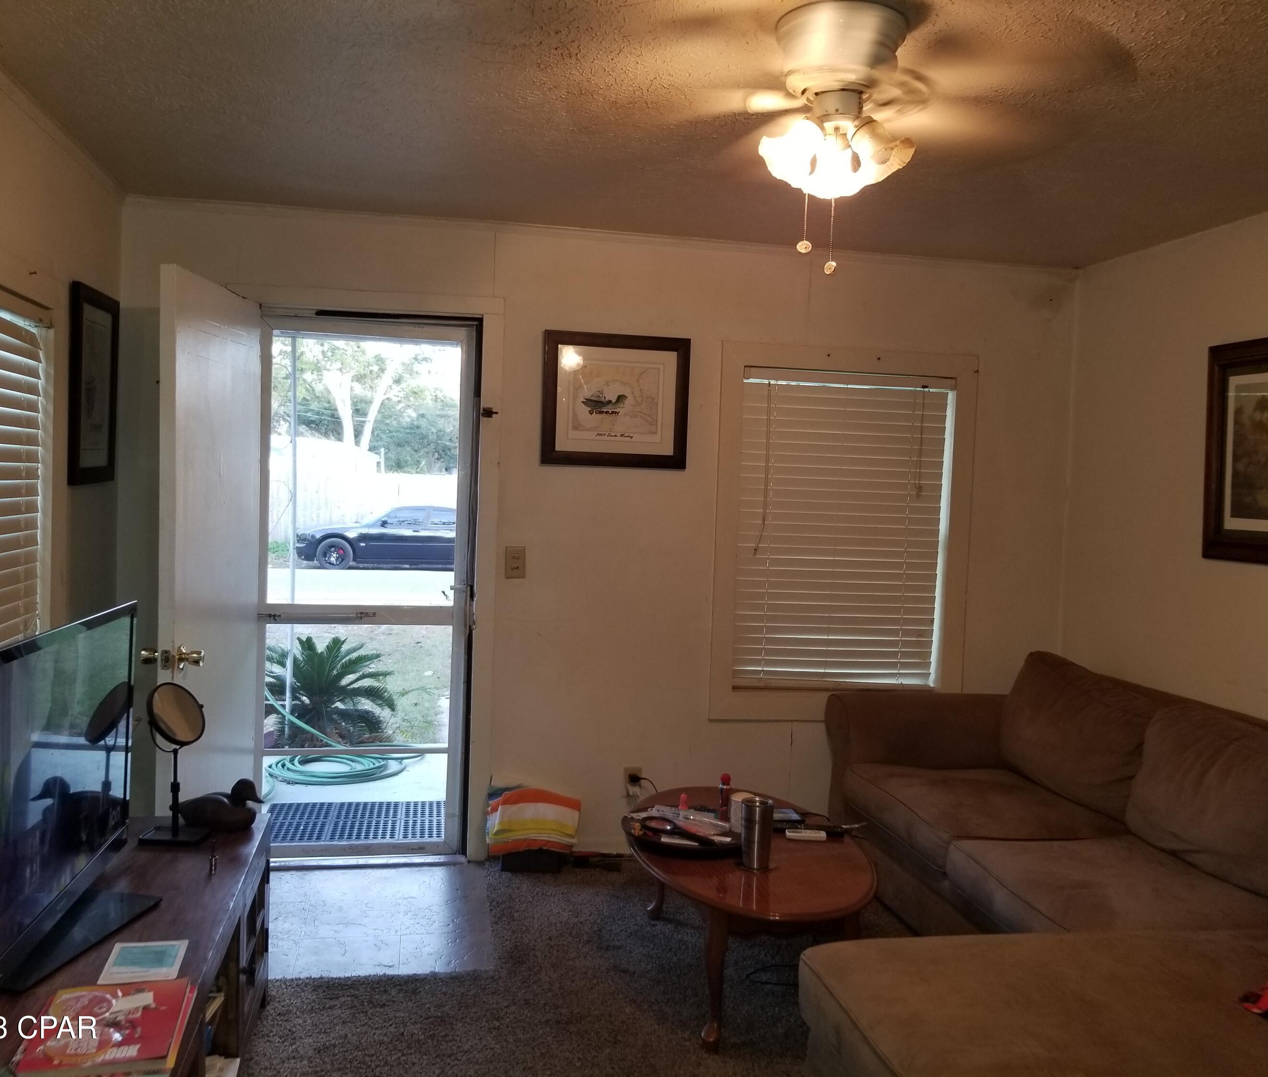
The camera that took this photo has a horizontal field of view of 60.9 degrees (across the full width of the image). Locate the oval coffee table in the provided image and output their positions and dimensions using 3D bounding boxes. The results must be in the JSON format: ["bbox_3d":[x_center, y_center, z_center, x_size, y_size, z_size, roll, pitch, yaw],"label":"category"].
[{"bbox_3d":[0.308,1.071,3.102,0.655,0.410,1.120,1,3,-8],"label":"oval coffee table"}]

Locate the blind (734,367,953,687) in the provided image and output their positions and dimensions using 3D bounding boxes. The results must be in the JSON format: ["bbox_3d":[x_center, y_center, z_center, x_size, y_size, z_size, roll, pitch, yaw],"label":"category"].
[{"bbox_3d":[0.846,-0.027,4.338,0.890,1.260,0.050,1,3,-12],"label":"blind"}]

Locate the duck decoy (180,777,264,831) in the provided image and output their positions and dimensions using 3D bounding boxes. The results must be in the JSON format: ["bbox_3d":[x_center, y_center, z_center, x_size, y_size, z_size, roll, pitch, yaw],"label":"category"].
[{"bbox_3d":[-1.071,0.679,2.770,0.245,0.122,0.100,1,3,-16],"label":"duck decoy"}]

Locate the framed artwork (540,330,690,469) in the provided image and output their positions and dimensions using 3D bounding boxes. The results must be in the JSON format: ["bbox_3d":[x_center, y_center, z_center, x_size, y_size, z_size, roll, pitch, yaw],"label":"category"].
[{"bbox_3d":[-0.064,-0.518,4.069,0.556,0.495,0.030,1,3,-12],"label":"framed artwork"}]

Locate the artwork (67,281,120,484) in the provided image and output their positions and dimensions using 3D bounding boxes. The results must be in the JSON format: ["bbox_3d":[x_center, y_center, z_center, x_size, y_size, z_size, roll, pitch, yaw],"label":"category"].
[{"bbox_3d":[-1.669,-0.461,3.330,0.030,0.580,0.485,1,3,-12],"label":"artwork"}]

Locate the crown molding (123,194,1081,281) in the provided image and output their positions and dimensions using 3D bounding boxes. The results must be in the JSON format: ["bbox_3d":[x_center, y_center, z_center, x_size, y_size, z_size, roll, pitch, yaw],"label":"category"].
[{"bbox_3d":[0.054,-1.120,4.063,3.660,0.050,0.035,1,3,-12],"label":"crown molding"}]

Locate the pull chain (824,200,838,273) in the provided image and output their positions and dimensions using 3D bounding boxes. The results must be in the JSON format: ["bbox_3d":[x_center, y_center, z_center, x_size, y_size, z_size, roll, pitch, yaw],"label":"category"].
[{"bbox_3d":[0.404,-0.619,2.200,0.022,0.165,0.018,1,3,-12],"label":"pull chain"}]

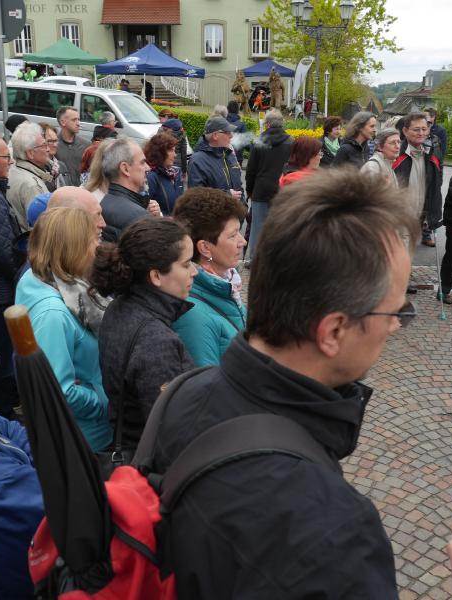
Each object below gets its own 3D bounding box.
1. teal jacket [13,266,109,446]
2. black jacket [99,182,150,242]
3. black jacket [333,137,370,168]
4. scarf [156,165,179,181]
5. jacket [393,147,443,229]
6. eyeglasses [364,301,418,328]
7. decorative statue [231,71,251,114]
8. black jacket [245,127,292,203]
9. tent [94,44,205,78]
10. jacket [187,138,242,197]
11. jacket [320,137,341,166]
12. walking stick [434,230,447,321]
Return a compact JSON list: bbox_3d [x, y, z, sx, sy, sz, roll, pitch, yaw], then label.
[{"bbox_3d":[-0.595,0.210,2.400,0.350,0.660,0.460,-6,18,-21],"label":"teal jacket"},{"bbox_3d":[-0.502,-0.279,3.200,0.360,0.700,0.500,-3,17,-11],"label":"black jacket"},{"bbox_3d":[1.126,-1.144,5.850,0.300,0.670,0.460,13,21,35],"label":"black jacket"},{"bbox_3d":[-0.425,-0.867,4.400,0.240,0.180,0.240,10,20,29],"label":"scarf"},{"bbox_3d":[1.655,-0.965,5.650,0.500,0.740,0.330,-2,17,-7],"label":"jacket"},{"bbox_3d":[0.160,0.002,0.887,0.145,0.045,0.140,1,15,-28],"label":"eyeglasses"},{"bbox_3d":[0.650,-9.277,29.000,0.850,1.950,0.650,1,17,0],"label":"decorative statue"},{"bbox_3d":[0.473,-1.508,7.200,0.550,0.870,0.340,-1,17,-5],"label":"black jacket"},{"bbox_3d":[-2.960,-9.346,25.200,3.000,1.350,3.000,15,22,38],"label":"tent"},{"bbox_3d":[-0.079,-0.989,5.400,0.340,0.720,0.500,15,22,39],"label":"jacket"},{"bbox_3d":[1.263,-1.544,7.600,0.320,0.660,0.460,12,20,33],"label":"jacket"},{"bbox_3d":[1.996,-0.258,6.067,0.070,0.930,0.070,-10,18,3],"label":"walking stick"}]

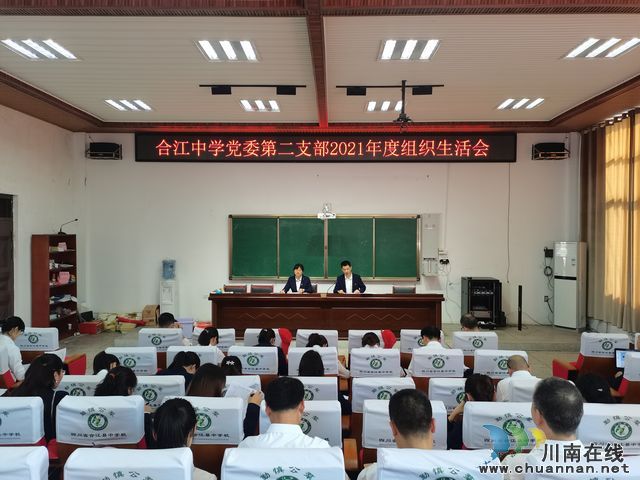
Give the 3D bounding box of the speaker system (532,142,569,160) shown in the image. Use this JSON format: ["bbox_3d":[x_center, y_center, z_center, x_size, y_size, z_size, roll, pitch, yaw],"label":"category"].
[{"bbox_3d":[4.591,-1.755,9.532,0.620,0.320,0.360,0,1,2],"label":"speaker system"}]

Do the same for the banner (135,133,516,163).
[{"bbox_3d":[0.109,-1.896,9.876,7.780,0.590,0.120,0,1,2],"label":"banner"}]

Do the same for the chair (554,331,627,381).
[{"bbox_3d":[3.000,1.484,5.361,0.600,0.970,0.620,0,1,2],"label":"chair"}]

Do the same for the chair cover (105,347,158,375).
[{"bbox_3d":[-1.796,1.152,4.623,0.465,0.240,0.130,0,1,2],"label":"chair cover"}]

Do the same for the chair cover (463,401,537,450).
[{"bbox_3d":[1.089,1.089,2.851,0.480,0.250,0.130,0,1,2],"label":"chair cover"}]

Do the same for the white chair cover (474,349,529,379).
[{"bbox_3d":[1.647,1.153,4.413,0.470,0.240,0.140,0,1,2],"label":"white chair cover"}]

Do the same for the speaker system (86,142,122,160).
[{"bbox_3d":[-4.281,-1.758,9.550,0.660,0.310,0.320,0,1,1],"label":"speaker system"}]

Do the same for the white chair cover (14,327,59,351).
[{"bbox_3d":[-2.962,1.039,4.996,0.440,0.240,0.120,0,1,1],"label":"white chair cover"}]

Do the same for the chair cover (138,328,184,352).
[{"bbox_3d":[-1.741,1.122,5.345,0.470,0.240,0.140,0,1,2],"label":"chair cover"}]

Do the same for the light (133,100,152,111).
[{"bbox_3d":[-2.915,-2.230,7.944,0.120,0.060,0.570,0,1,2],"label":"light"}]

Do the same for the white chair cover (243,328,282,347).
[{"bbox_3d":[-0.575,1.042,4.935,0.410,0.240,0.120,0,1,1],"label":"white chair cover"}]

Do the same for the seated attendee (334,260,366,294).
[{"bbox_3d":[0.561,1.041,8.850,0.580,1.300,0.700,0,1,1],"label":"seated attendee"}]

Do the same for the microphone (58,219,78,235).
[{"bbox_3d":[-4.447,-0.239,8.500,0.360,0.280,0.130,0,1,1],"label":"microphone"}]

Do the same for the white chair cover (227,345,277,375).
[{"bbox_3d":[-0.625,1.149,4.590,0.465,0.240,0.130,0,1,2],"label":"white chair cover"}]

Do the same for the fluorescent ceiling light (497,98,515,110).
[{"bbox_3d":[3.020,-2.204,7.788,0.120,0.060,0.570,0,1,2],"label":"fluorescent ceiling light"}]

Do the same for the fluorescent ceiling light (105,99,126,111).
[{"bbox_3d":[-3.347,-2.212,7.899,0.110,0.050,0.600,0,1,1],"label":"fluorescent ceiling light"}]

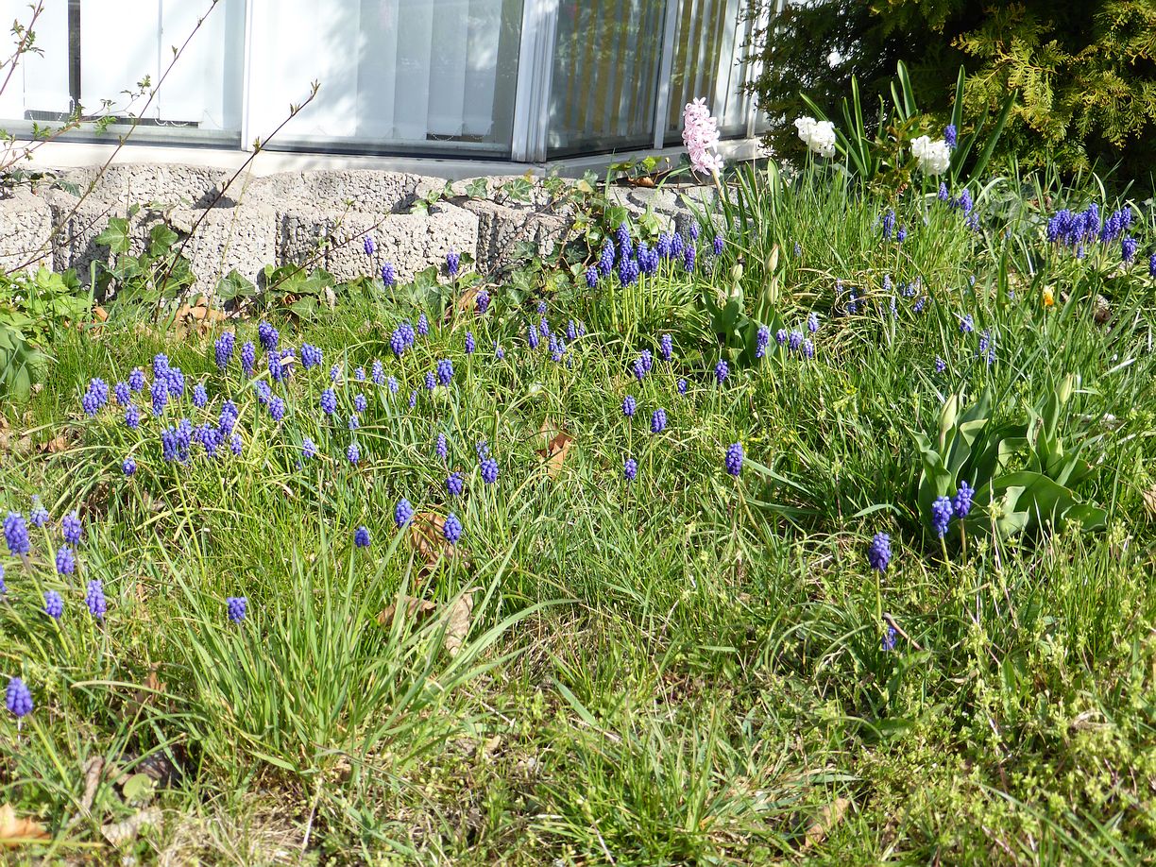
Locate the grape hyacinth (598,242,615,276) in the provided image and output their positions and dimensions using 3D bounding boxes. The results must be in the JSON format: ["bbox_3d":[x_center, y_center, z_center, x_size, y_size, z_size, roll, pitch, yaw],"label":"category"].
[{"bbox_3d":[0.047,-0.295,2.600,0.023,0.053,0.023,6,17,0],"label":"grape hyacinth"}]

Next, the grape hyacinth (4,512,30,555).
[{"bbox_3d":[-0.496,0.089,1.360,0.022,0.037,0.022,-7,16,0],"label":"grape hyacinth"}]

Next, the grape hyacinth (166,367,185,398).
[{"bbox_3d":[-0.487,-0.062,1.860,0.019,0.036,0.019,-9,16,0],"label":"grape hyacinth"}]

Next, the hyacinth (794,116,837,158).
[{"bbox_3d":[0.495,-0.619,3.200,0.086,0.082,0.072,6,17,0],"label":"hyacinth"}]

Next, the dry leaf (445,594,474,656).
[{"bbox_3d":[-0.111,0.179,1.440,0.031,0.048,0.040,6,17,0],"label":"dry leaf"}]

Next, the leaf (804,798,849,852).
[{"bbox_3d":[0.192,0.302,1.190,0.036,0.026,0.040,6,17,0],"label":"leaf"}]

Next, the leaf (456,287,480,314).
[{"bbox_3d":[-0.190,-0.229,2.650,0.045,0.040,0.032,6,17,0],"label":"leaf"}]

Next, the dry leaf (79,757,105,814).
[{"bbox_3d":[-0.361,0.262,1.140,0.020,0.030,0.030,6,17,0],"label":"dry leaf"}]

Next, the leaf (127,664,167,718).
[{"bbox_3d":[-0.356,0.212,1.270,0.034,0.034,0.030,6,17,0],"label":"leaf"}]

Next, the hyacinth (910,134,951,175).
[{"bbox_3d":[0.725,-0.570,3.150,0.082,0.080,0.072,6,17,0],"label":"hyacinth"}]

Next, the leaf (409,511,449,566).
[{"bbox_3d":[-0.162,0.113,1.660,0.046,0.048,0.040,6,17,0],"label":"leaf"}]

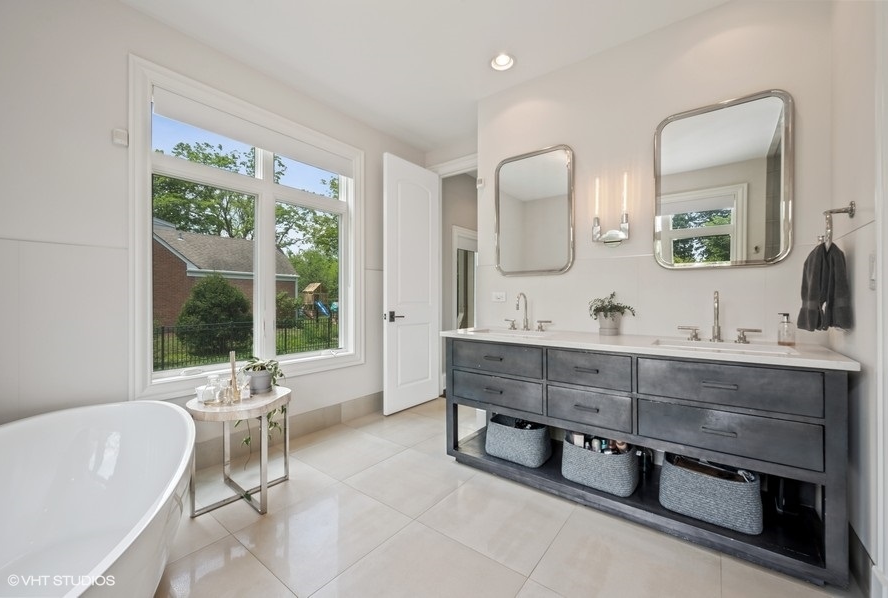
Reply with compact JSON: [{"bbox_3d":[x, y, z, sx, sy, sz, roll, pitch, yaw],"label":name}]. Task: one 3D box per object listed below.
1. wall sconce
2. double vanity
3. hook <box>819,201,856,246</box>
[{"bbox_3d":[1.114,-0.585,2.326,0.218,0.465,0.115,0,0,37],"label":"wall sconce"},{"bbox_3d":[0.946,0.672,2.125,1.954,0.866,0.639,0,0,37],"label":"double vanity"},{"bbox_3d":[1.648,-0.300,1.469,0.090,0.190,0.160,0,0,38],"label":"hook"}]

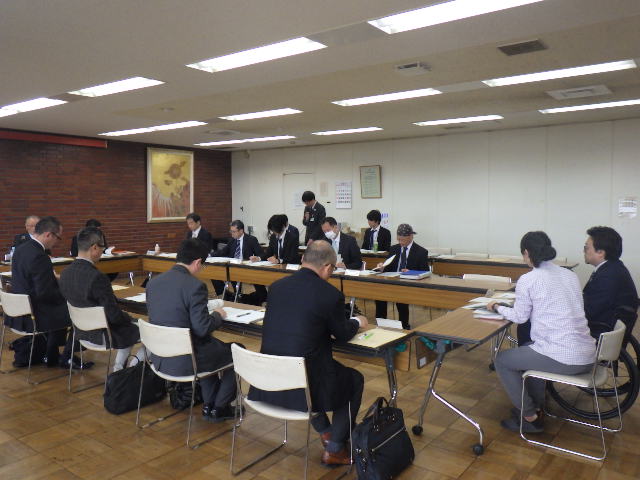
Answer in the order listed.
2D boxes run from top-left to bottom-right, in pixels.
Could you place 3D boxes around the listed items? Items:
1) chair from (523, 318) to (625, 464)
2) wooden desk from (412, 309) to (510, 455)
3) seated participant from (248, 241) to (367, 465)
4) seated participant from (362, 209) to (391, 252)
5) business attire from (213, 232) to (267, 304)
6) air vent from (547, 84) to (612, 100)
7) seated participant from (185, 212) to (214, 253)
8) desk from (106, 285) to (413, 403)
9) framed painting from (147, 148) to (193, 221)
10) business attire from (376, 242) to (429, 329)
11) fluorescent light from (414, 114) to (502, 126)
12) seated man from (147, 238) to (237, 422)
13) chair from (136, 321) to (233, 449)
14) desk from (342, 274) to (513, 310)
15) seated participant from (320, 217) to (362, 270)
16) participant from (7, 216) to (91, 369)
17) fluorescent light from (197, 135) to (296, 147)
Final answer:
[{"bbox_3d":[1.619,0.874,3.294,0.530,0.740,0.500,4,6,42],"label":"chair"},{"bbox_3d":[1.267,0.869,3.850,0.460,0.710,1.800,3,5,36],"label":"wooden desk"},{"bbox_3d":[-0.052,0.645,2.987,0.560,1.280,0.780,4,6,44],"label":"seated participant"},{"bbox_3d":[0.957,0.183,9.065,0.550,1.370,0.660,3,6,36],"label":"seated participant"},{"bbox_3d":[-1.045,0.404,7.256,0.680,1.020,0.660,4,6,44],"label":"business attire"},{"bbox_3d":[2.807,-1.590,5.601,0.540,0.050,0.530,3,5,36],"label":"air vent"},{"bbox_3d":[-1.860,0.269,7.913,0.520,1.340,0.720,4,5,42],"label":"seated participant"},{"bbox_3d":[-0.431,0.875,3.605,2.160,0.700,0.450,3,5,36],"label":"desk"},{"bbox_3d":[-2.977,-1.077,10.440,0.050,1.410,1.130,3,6,36],"label":"framed painting"},{"bbox_3d":[1.018,0.551,6.404,0.600,1.030,0.660,3,6,36],"label":"business attire"},{"bbox_3d":[1.996,-1.761,7.586,1.270,0.070,0.310,3,5,36],"label":"fluorescent light"},{"bbox_3d":[-0.830,0.607,3.514,0.550,1.250,0.700,4,5,41],"label":"seated man"},{"bbox_3d":[-0.909,0.922,3.597,0.520,0.770,0.530,3,6,36],"label":"chair"},{"bbox_3d":[1.081,0.755,5.242,1.790,0.700,0.450,3,5,36],"label":"desk"},{"bbox_3d":[0.240,0.378,6.286,0.540,1.310,0.780,3,5,37],"label":"seated participant"},{"bbox_3d":[-2.445,0.478,4.672,0.520,1.360,0.720,4,6,39],"label":"participant"},{"bbox_3d":[-1.496,-1.895,9.960,2.450,0.060,0.290,3,5,36],"label":"fluorescent light"}]

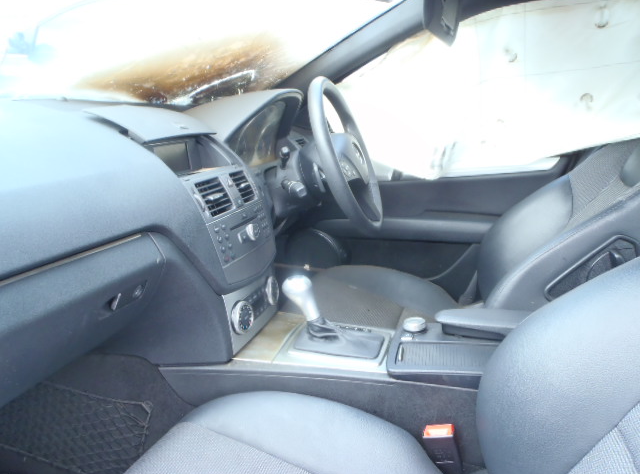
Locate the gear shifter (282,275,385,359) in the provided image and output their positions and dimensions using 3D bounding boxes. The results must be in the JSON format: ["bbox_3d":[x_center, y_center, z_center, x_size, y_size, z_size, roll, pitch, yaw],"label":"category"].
[{"bbox_3d":[0.022,0.127,0.896,0.172,0.122,0.088,3,13,12],"label":"gear shifter"}]

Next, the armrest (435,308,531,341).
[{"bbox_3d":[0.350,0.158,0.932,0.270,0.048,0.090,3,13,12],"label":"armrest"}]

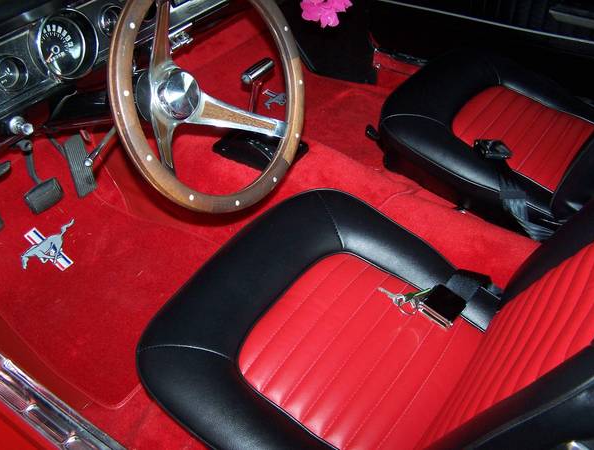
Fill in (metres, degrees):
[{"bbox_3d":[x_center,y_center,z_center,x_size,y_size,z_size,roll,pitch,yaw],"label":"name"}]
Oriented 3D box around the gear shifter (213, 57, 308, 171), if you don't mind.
[{"bbox_3d":[-0.088,-0.251,1.419,0.185,0.220,0.126,23,47,28],"label":"gear shifter"}]

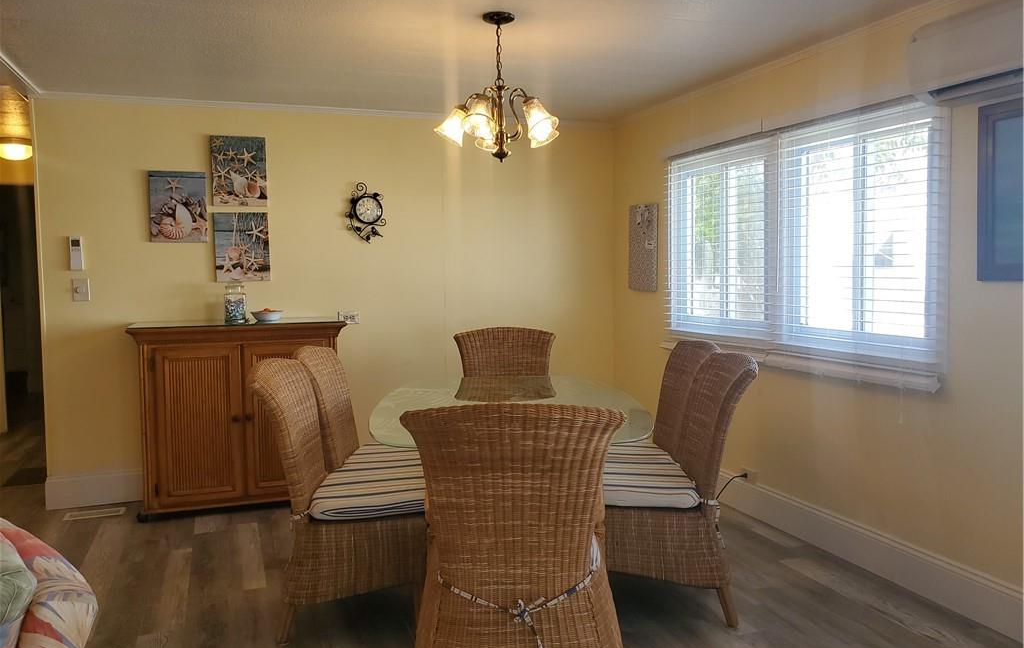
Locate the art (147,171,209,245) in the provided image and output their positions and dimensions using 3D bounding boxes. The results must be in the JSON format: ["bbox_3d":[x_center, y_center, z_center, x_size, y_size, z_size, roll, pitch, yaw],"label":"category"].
[{"bbox_3d":[-1.788,-0.624,4.123,0.283,0.370,0.025,-2,4,-21],"label":"art"}]

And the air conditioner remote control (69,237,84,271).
[{"bbox_3d":[-2.379,-0.384,4.204,0.059,0.180,0.027,-2,4,-20],"label":"air conditioner remote control"}]

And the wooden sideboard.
[{"bbox_3d":[-1.512,0.515,4.372,1.120,1.040,0.475,-1,3,-16],"label":"wooden sideboard"}]

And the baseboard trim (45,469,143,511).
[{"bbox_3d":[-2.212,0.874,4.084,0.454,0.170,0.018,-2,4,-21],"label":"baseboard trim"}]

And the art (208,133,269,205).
[{"bbox_3d":[-1.601,-0.893,4.522,0.303,0.403,0.030,-1,3,-16],"label":"art"}]

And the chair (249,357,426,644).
[{"bbox_3d":[-0.521,0.575,2.741,0.610,0.927,0.549,-1,4,-3],"label":"chair"}]

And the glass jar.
[{"bbox_3d":[-1.537,-0.109,4.262,0.108,0.211,0.108,-1,3,-16],"label":"glass jar"}]

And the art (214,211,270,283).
[{"bbox_3d":[-1.590,-0.452,4.549,0.303,0.403,0.030,-1,3,-16],"label":"art"}]

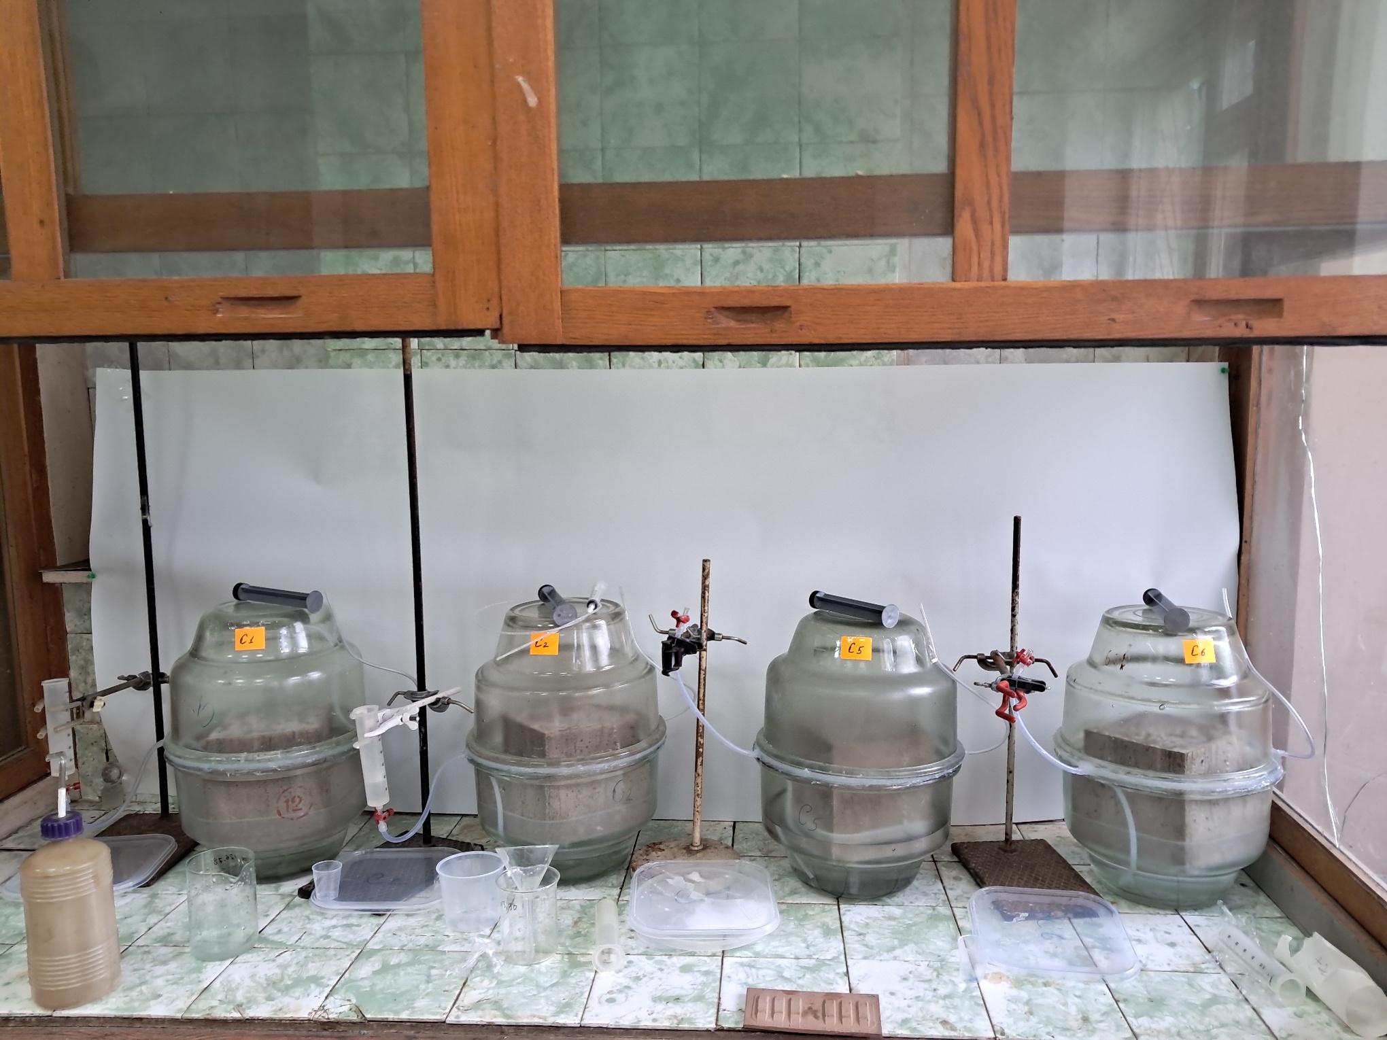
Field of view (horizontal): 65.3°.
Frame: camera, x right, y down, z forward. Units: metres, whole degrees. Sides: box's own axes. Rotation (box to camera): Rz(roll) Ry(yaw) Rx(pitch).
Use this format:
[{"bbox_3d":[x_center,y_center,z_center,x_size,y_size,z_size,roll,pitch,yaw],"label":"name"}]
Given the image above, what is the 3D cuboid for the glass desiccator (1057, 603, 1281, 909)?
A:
[{"bbox_3d":[0.656,0.321,1.507,0.293,0.380,0.293,0,6,4],"label":"glass desiccator"}]

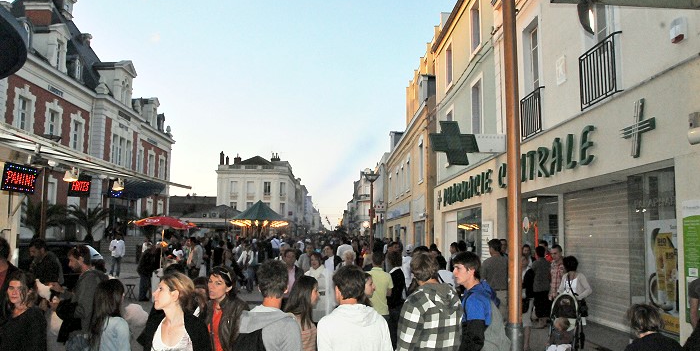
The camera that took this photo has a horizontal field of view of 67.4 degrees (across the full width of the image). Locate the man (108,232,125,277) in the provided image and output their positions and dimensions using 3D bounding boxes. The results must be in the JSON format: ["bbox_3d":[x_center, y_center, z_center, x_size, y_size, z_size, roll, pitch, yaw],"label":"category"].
[{"bbox_3d":[-9.173,3.103,20.600,0.520,1.780,0.330,3,-7,-25],"label":"man"}]

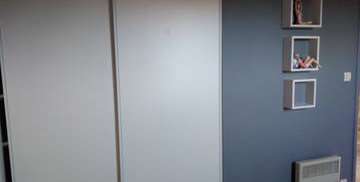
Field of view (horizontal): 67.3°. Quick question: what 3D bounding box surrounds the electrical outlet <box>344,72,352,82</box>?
[{"bbox_3d":[1.483,-0.127,2.384,0.081,0.081,0.012,-3,6,-17],"label":"electrical outlet"}]

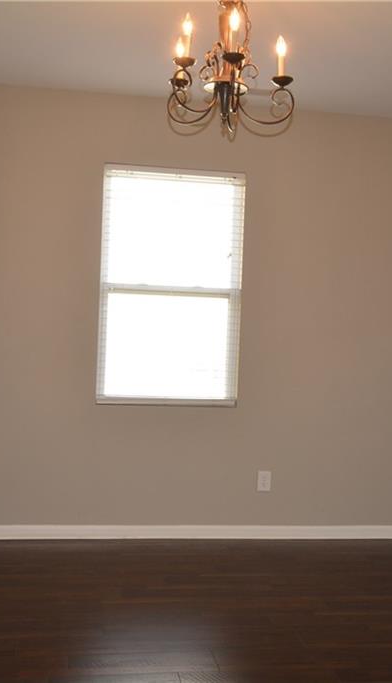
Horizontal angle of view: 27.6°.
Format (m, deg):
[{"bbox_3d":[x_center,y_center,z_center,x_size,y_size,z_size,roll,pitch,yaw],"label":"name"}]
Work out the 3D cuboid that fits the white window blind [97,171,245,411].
[{"bbox_3d":[-0.156,-0.338,5.034,0.890,1.490,0.100,2,2,-9],"label":"white window blind"}]

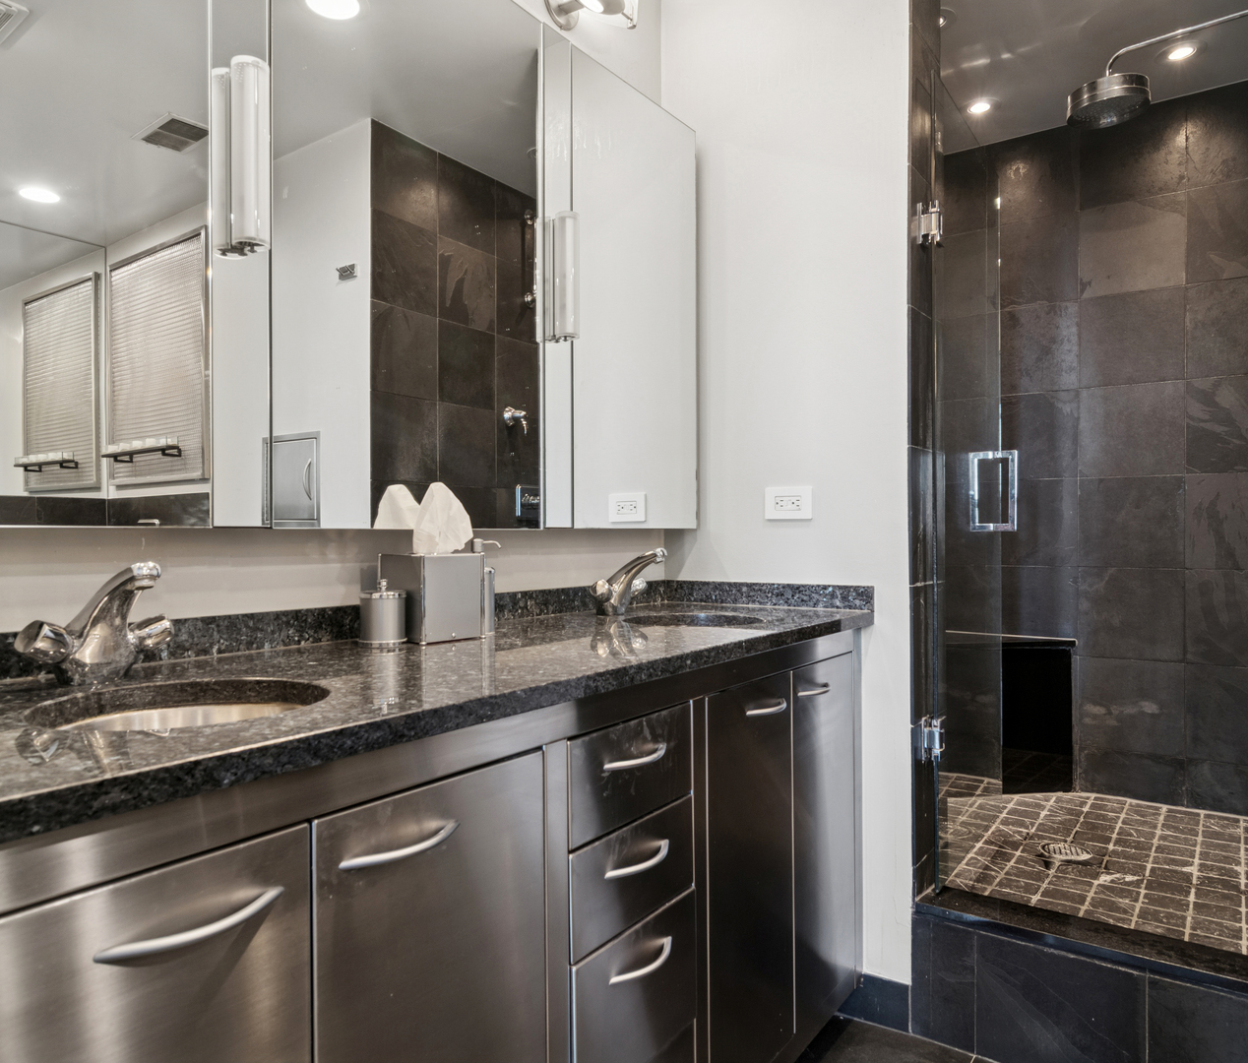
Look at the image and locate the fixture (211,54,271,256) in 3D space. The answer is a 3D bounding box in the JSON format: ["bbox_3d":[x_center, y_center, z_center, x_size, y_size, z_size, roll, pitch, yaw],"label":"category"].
[{"bbox_3d":[-0.514,-0.518,1.097,0.056,0.255,0.047,0,0,38],"label":"fixture"}]

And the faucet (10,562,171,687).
[{"bbox_3d":[-0.605,0.110,0.955,0.195,0.150,0.168,0,0,38],"label":"faucet"}]

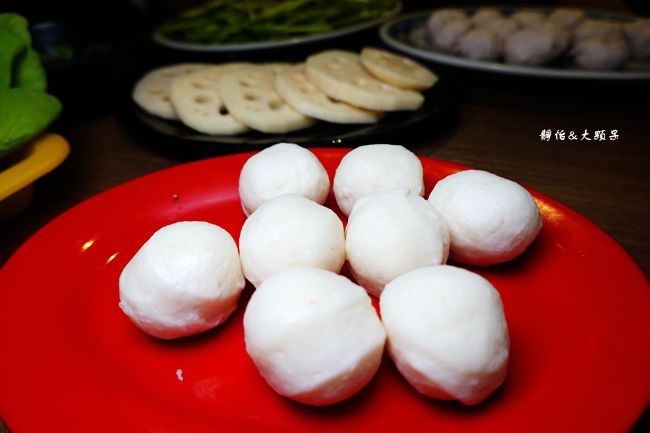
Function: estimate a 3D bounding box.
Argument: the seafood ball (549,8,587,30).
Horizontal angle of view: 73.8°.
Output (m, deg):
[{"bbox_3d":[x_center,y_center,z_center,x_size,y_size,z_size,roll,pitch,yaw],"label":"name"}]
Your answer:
[{"bbox_3d":[0.234,-0.184,0.418,0.037,0.035,0.037,0,38,0],"label":"seafood ball"}]

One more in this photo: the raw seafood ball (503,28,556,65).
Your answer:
[{"bbox_3d":[0.182,-0.151,0.385,0.041,0.032,0.039,0,37,0],"label":"raw seafood ball"}]

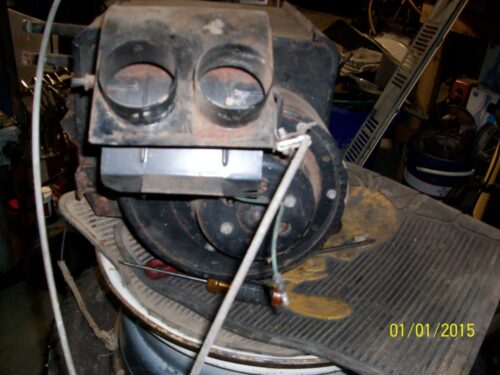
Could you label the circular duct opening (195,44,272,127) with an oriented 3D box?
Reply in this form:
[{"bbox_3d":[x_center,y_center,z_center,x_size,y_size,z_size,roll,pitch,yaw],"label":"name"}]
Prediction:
[{"bbox_3d":[-0.018,-0.114,0.550,0.084,0.035,0.084,2,68,-2],"label":"circular duct opening"}]

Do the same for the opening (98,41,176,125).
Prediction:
[{"bbox_3d":[-0.124,-0.117,0.550,0.084,0.035,0.084,2,68,-2],"label":"opening"}]

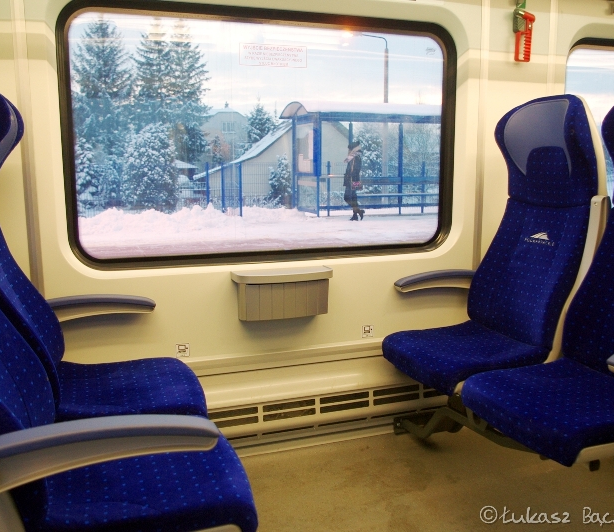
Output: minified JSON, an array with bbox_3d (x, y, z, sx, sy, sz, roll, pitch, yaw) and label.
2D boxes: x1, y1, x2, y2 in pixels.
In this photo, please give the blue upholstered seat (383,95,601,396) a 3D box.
[{"bbox_3d":[0.618,-0.114,2.038,0.611,0.938,0.477,-4,10,-19],"label":"blue upholstered seat"}]

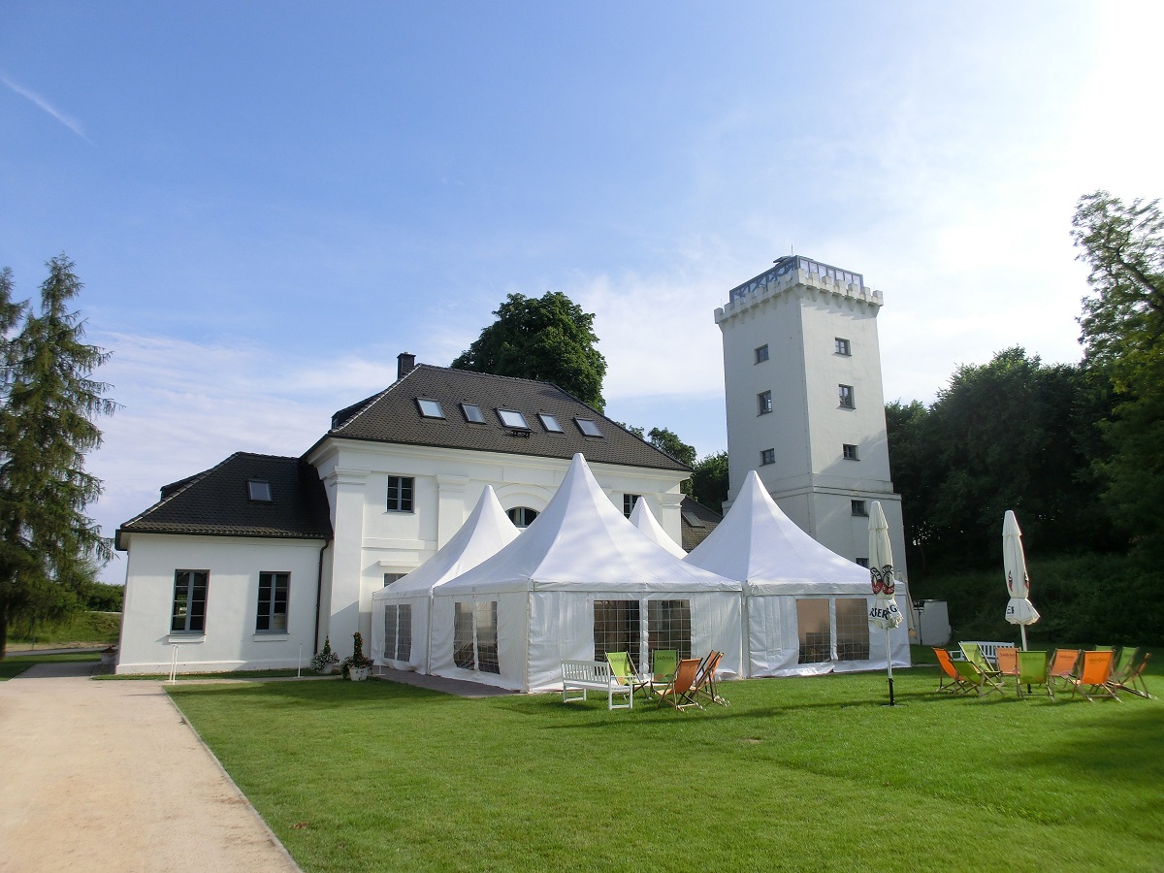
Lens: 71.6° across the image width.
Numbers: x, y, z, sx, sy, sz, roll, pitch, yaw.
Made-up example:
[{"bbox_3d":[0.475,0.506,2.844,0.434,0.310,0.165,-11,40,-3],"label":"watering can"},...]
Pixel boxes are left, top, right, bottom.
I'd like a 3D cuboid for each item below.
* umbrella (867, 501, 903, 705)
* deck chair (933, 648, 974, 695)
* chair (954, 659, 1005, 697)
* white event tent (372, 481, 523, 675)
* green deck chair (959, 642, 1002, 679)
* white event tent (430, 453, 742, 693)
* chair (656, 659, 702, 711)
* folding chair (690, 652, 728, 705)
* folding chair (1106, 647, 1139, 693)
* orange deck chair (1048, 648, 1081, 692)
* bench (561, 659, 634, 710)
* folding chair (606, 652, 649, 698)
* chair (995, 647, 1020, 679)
[{"bbox_3d":[5.644,3.064,15.096,0.620,3.700,0.620,0,-12,0],"label":"umbrella"},{"bbox_3d":[7.922,4.874,16.905,0.920,0.880,0.560,2,-12,-12],"label":"deck chair"},{"bbox_3d":[7.719,4.703,15.772,0.870,0.693,0.560,6,-14,-30],"label":"chair"},{"bbox_3d":[-3.149,4.628,27.236,6.128,6.022,6.128,6,-14,-29],"label":"white event tent"},{"bbox_3d":[9.427,5.325,19.060,0.560,0.880,0.920,2,-12,-12],"label":"green deck chair"},{"bbox_3d":[-0.052,3.454,22.049,6.100,6.000,6.100,7,-14,-30],"label":"white event tent"},{"bbox_3d":[1.735,4.423,14.545,0.560,0.880,0.920,8,-14,-33],"label":"chair"},{"bbox_3d":[2.236,4.624,15.498,0.920,0.880,0.560,1,-12,-5],"label":"folding chair"},{"bbox_3d":[11.487,4.960,17.461,0.920,0.880,0.560,1,-12,-7],"label":"folding chair"},{"bbox_3d":[10.187,4.941,17.198,0.873,0.777,0.560,7,-14,-31],"label":"orange deck chair"},{"bbox_3d":[0.246,4.482,14.772,0.620,0.860,1.530,7,-14,-32],"label":"bench"},{"bbox_3d":[0.897,4.727,16.003,0.560,0.887,0.755,7,-14,-31],"label":"folding chair"},{"bbox_3d":[9.732,5.164,18.328,0.560,0.880,0.920,-6,-13,26],"label":"chair"}]

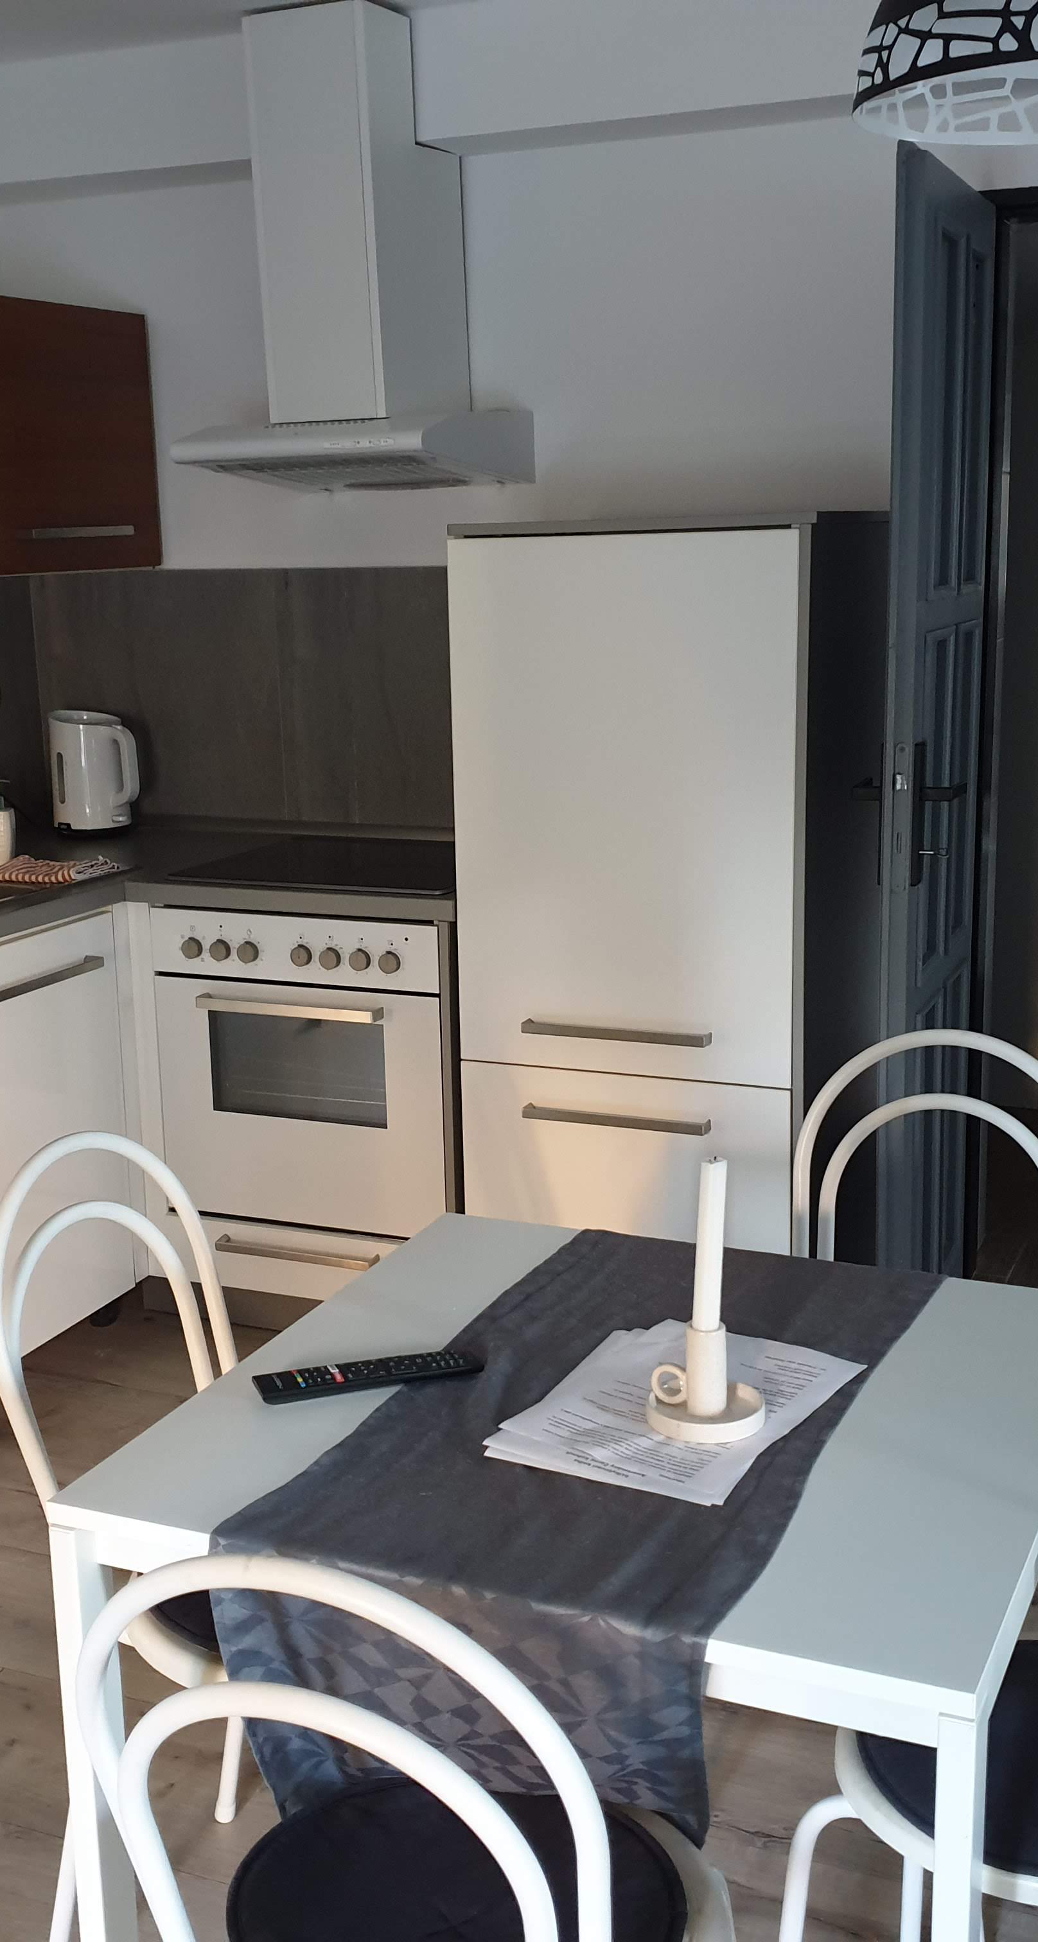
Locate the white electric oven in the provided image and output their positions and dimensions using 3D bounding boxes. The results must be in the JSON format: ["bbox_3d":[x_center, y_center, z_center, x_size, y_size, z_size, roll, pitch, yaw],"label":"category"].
[{"bbox_3d":[-0.285,0.196,3.777,0.610,0.700,0.570,4,14,25],"label":"white electric oven"}]

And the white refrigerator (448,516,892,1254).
[{"bbox_3d":[0.307,-0.031,3.498,0.625,1.520,0.660,4,14,25],"label":"white refrigerator"}]

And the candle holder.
[{"bbox_3d":[0.162,0.276,1.692,0.108,0.233,0.108,-1,12,0],"label":"candle holder"}]

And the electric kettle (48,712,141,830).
[{"bbox_3d":[-0.924,-0.425,4.223,0.215,0.262,0.160,5,14,27],"label":"electric kettle"}]

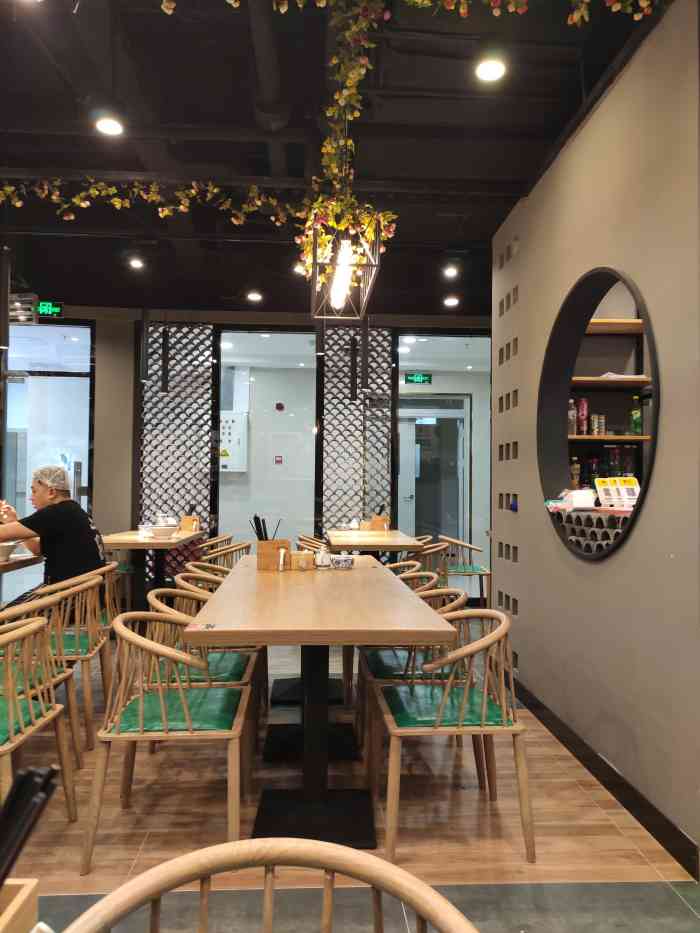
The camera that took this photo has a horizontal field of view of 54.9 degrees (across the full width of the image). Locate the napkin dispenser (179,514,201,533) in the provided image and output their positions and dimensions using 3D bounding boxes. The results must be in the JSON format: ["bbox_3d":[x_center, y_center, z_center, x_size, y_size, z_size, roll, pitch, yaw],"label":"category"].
[{"bbox_3d":[-1.484,0.533,6.248,0.175,0.165,0.130,1,-2,-4],"label":"napkin dispenser"}]

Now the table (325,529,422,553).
[{"bbox_3d":[0.174,1.011,5.870,0.730,0.755,1.500,1,-2,-4],"label":"table"}]

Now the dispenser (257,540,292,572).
[{"bbox_3d":[-0.411,0.479,3.648,0.180,0.160,0.130,1,-2,-4],"label":"dispenser"}]

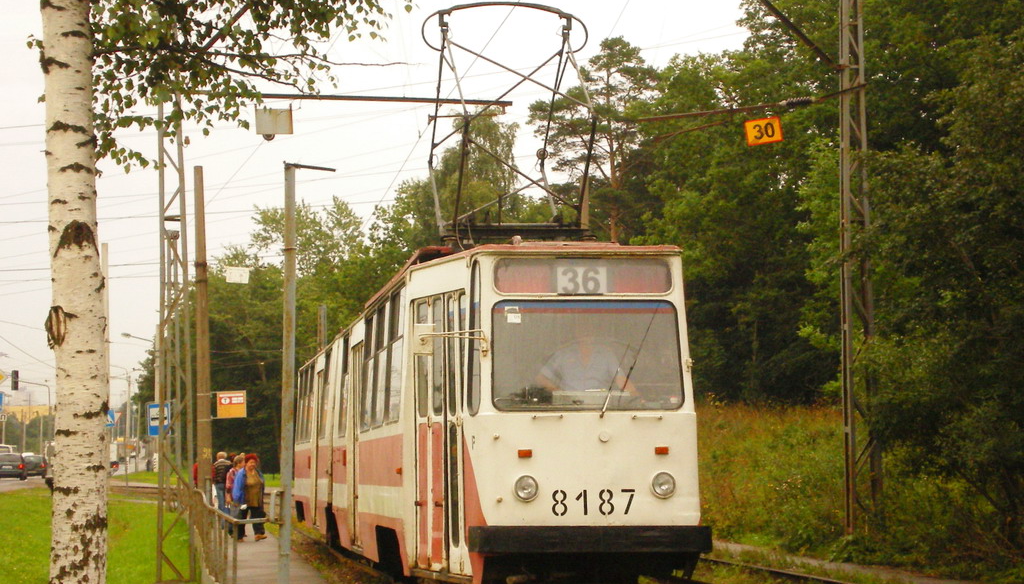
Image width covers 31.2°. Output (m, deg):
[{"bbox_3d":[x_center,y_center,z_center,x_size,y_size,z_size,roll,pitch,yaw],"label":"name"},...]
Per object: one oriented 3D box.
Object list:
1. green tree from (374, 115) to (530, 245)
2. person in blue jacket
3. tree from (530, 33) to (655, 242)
[{"bbox_3d":[-2.808,0.334,84.152,7.230,17.204,7.230,1,-6,-2],"label":"green tree"},{"bbox_3d":[-4.851,3.759,33.879,0.580,1.611,0.400,3,-6,-27],"label":"person in blue jacket"},{"bbox_3d":[3.239,-1.509,74.114,5.398,17.965,5.398,0,-6,3],"label":"tree"}]

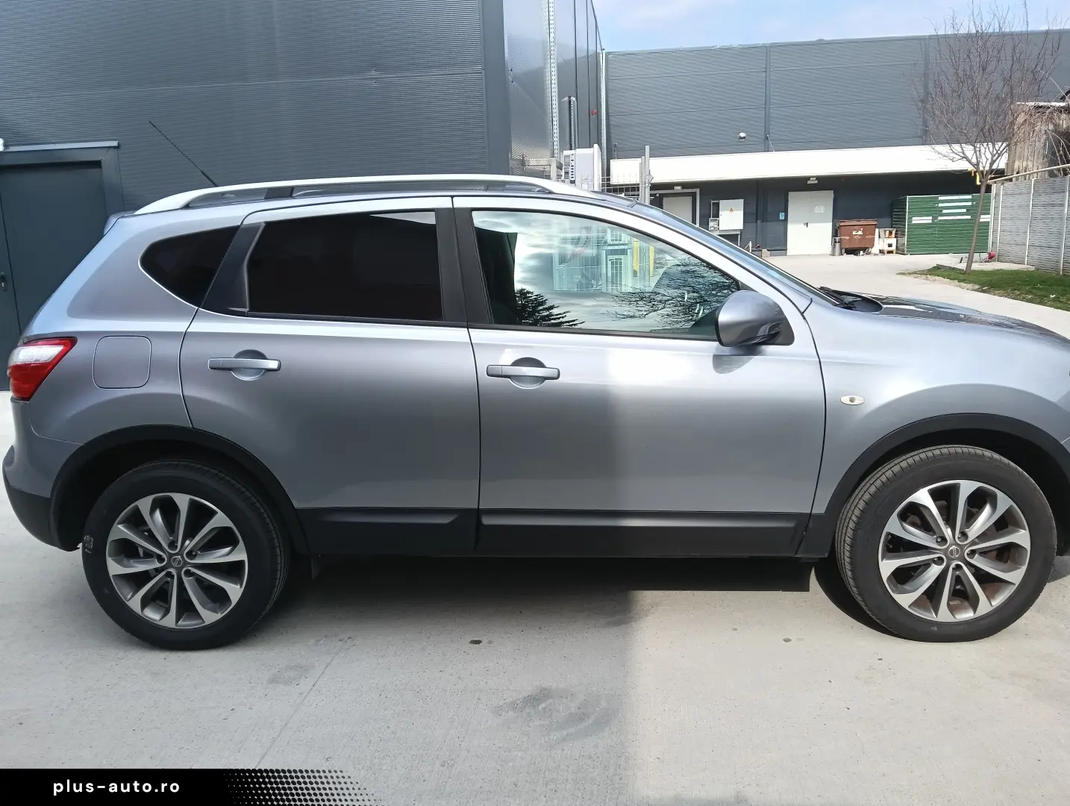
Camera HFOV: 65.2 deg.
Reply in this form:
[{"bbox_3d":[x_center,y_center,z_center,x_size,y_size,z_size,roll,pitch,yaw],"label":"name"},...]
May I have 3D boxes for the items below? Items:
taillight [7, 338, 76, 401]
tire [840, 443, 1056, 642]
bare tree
[{"bbox_3d":[-1.727,-0.127,2.939,0.400,0.220,0.280,-1,10,2],"label":"taillight"},{"bbox_3d":[1.395,0.474,2.872,0.680,0.675,0.220,-1,10,2],"label":"tire"},{"bbox_3d":[10.197,-5.837,18.674,3.150,5.800,3.100,4,12,28],"label":"bare tree"}]

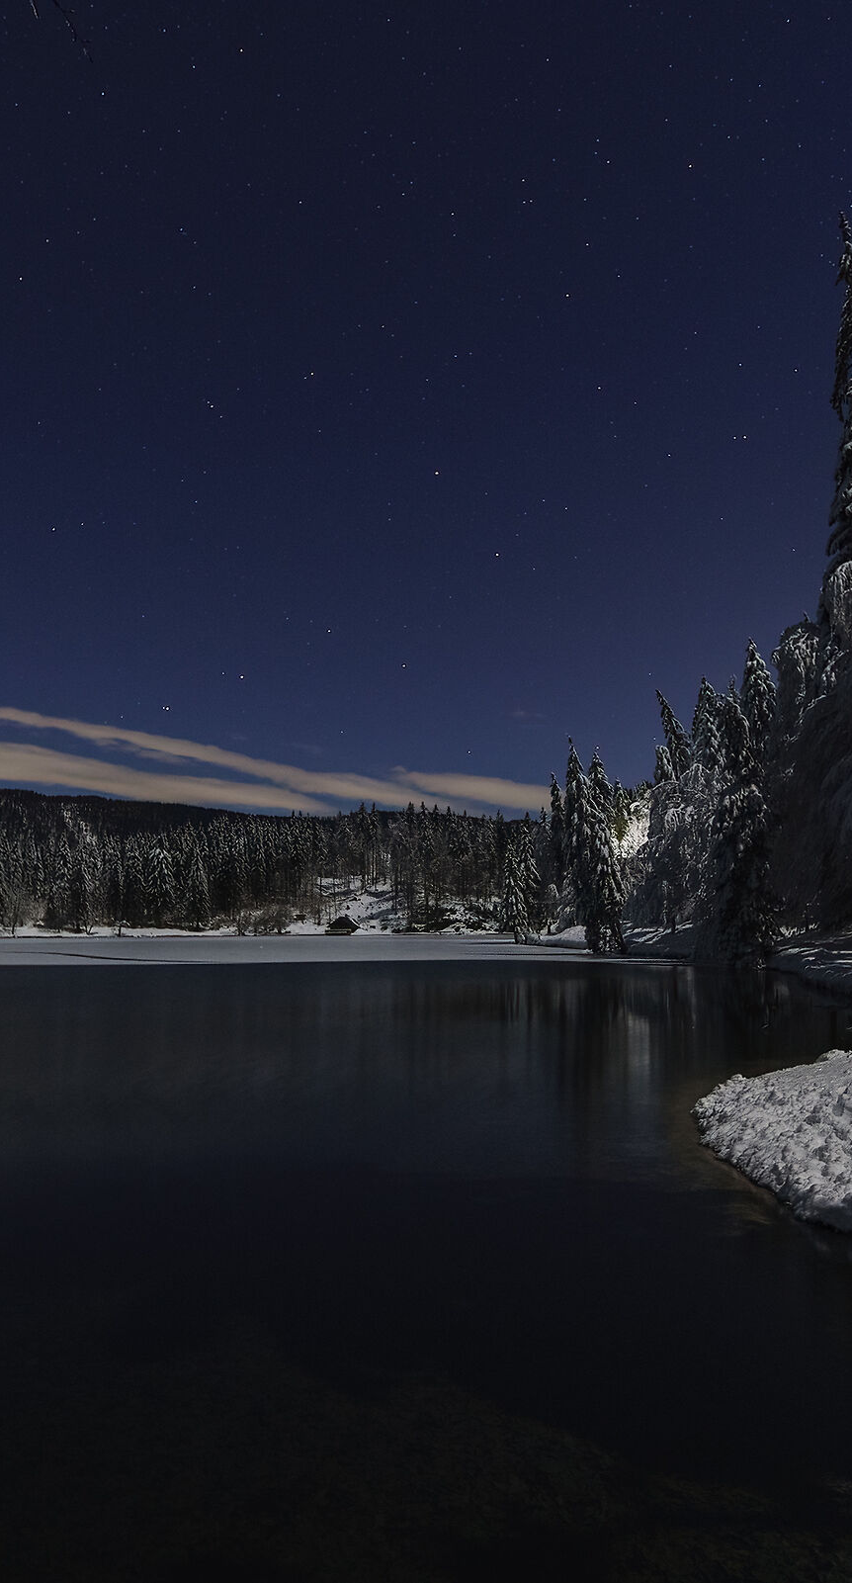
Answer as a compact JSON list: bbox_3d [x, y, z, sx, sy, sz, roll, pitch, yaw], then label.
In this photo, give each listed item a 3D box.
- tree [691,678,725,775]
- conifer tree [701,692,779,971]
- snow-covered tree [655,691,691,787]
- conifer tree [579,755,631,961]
[{"bbox_3d":[24.360,0.770,84.660,5.000,21.270,5.000,0,-8,0],"label":"tree"},{"bbox_3d":[18.140,1.860,57.270,4.500,16.010,4.500,0,-8,0],"label":"conifer tree"},{"bbox_3d":[21.750,1.300,86.610,4.800,20.760,4.800,0,-8,0],"label":"snow-covered tree"},{"bbox_3d":[14.260,4.920,80.060,4.100,16.220,4.100,0,-8,0],"label":"conifer tree"}]

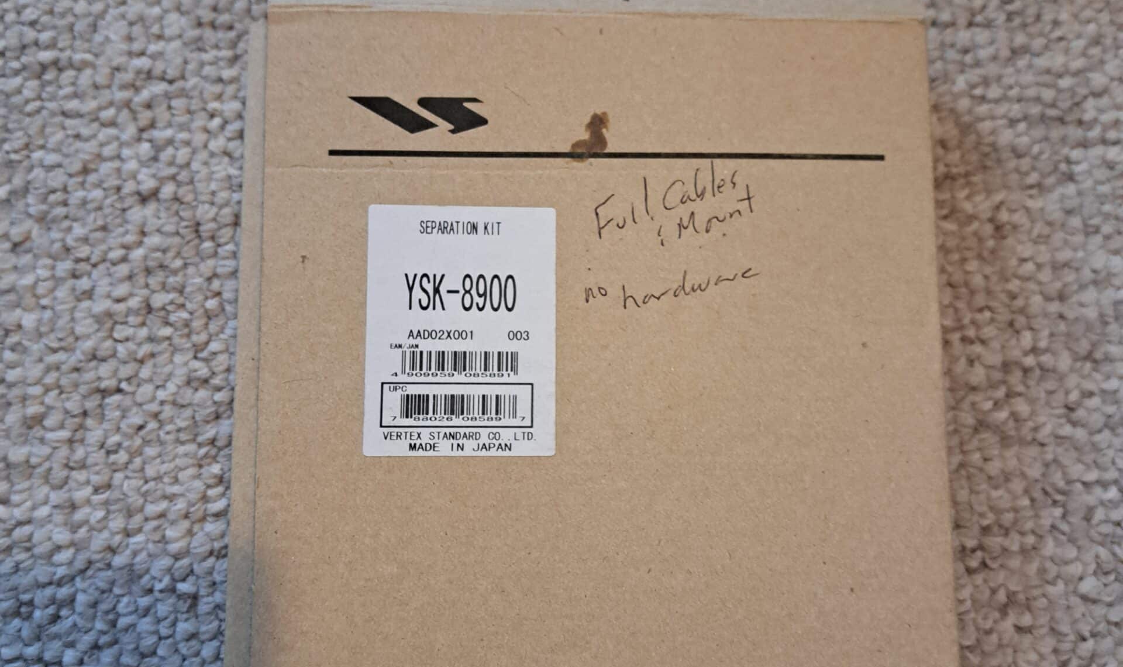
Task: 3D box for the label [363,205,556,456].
[{"bbox_3d":[-0.026,-0.001,0.275,0.050,0.001,0.067,0,83,-3],"label":"label"}]

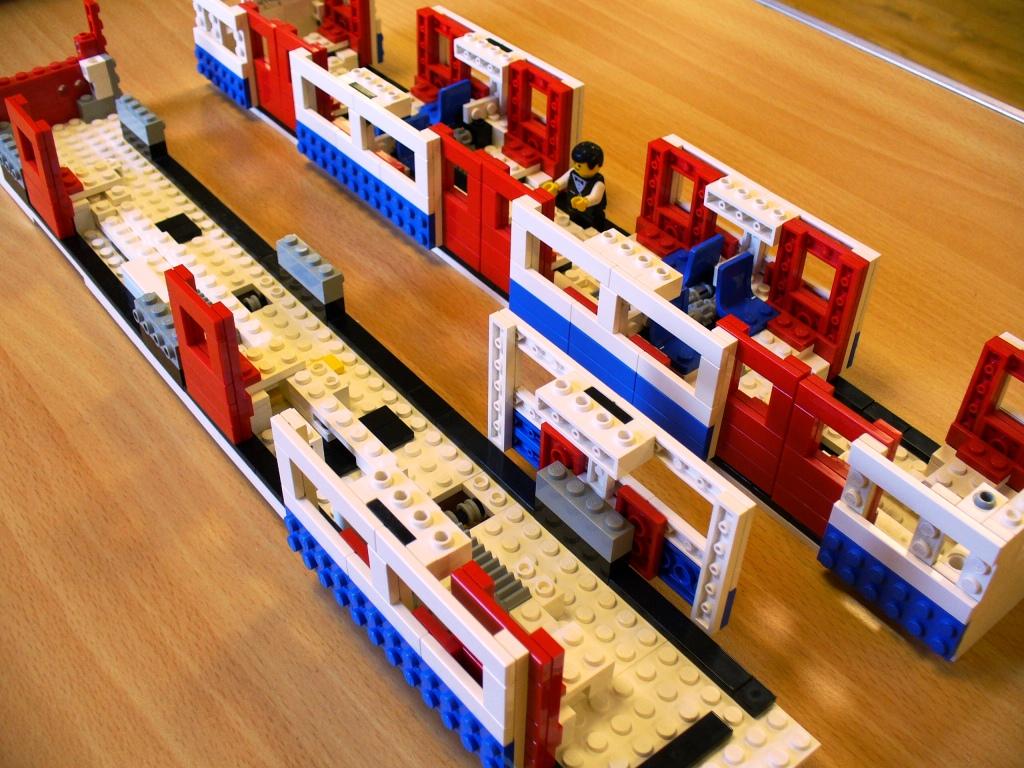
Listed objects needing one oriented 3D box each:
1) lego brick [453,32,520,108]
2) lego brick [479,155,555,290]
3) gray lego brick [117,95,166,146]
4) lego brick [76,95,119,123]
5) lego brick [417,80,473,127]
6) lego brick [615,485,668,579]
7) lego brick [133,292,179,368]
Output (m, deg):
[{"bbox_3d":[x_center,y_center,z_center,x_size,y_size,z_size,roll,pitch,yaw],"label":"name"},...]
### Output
[{"bbox_3d":[-0.010,-0.132,0.466,0.013,0.025,0.033,-28,50,-29],"label":"lego brick"},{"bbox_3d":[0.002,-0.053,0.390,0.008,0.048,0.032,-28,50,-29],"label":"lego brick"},{"bbox_3d":[-0.163,-0.117,0.484,0.009,0.011,0.032,-28,50,-29],"label":"gray lego brick"},{"bbox_3d":[-0.196,-0.132,0.516,0.017,0.011,0.008,-28,50,-29],"label":"lego brick"},{"bbox_3d":[-0.029,-0.124,0.476,0.016,0.019,0.015,-29,50,-28],"label":"lego brick"},{"bbox_3d":[0.035,0.041,0.303,0.003,0.024,0.016,-28,50,-29],"label":"lego brick"},{"bbox_3d":[-0.115,-0.018,0.366,0.009,0.011,0.032,-28,50,-29],"label":"lego brick"}]

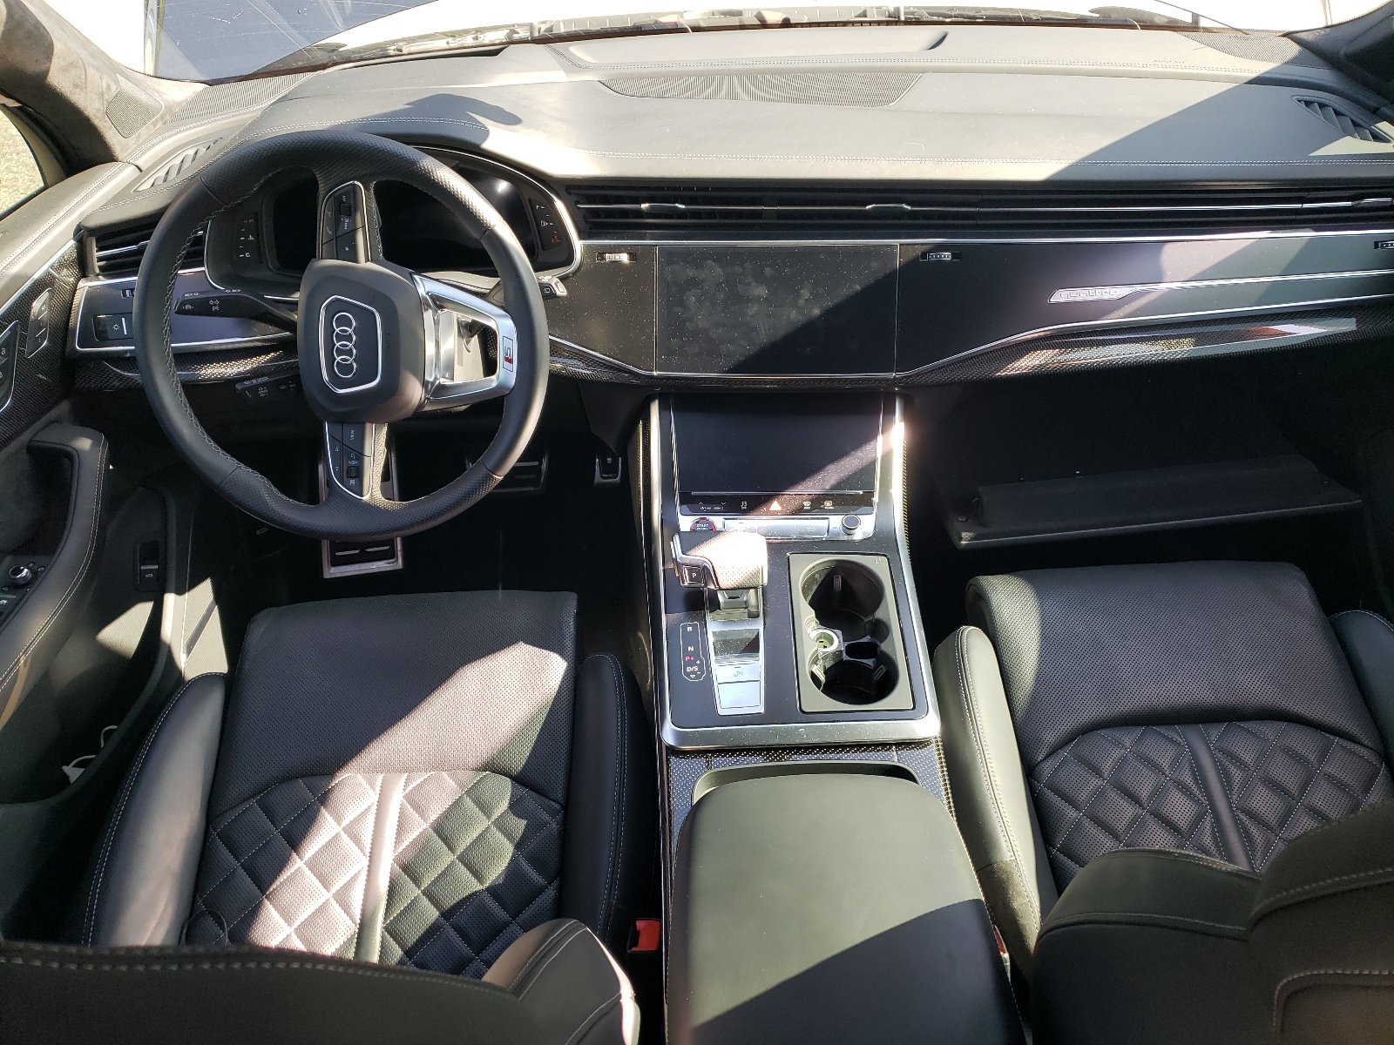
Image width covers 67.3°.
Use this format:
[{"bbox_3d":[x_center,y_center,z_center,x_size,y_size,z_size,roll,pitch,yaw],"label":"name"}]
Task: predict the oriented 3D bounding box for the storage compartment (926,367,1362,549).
[{"bbox_3d":[0.498,-0.082,1.206,0.420,0.170,0.230,-3,35,-5],"label":"storage compartment"}]

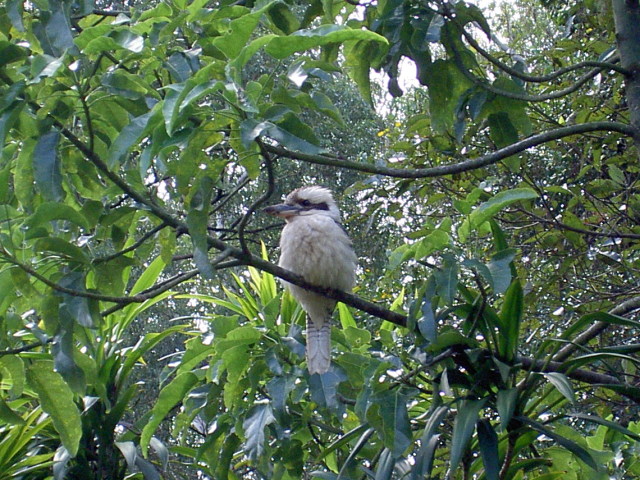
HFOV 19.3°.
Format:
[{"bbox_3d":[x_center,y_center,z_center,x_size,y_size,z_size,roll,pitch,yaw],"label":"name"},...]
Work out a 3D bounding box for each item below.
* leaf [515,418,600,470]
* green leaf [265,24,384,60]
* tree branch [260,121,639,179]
[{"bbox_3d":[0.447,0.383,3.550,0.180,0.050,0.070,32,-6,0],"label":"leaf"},{"bbox_3d":[0.013,-0.357,3.400,0.220,0.064,0.080,0,-8,0],"label":"green leaf"},{"bbox_3d":[0.242,-0.169,3.550,0.700,0.105,0.160,0,-8,0],"label":"tree branch"}]

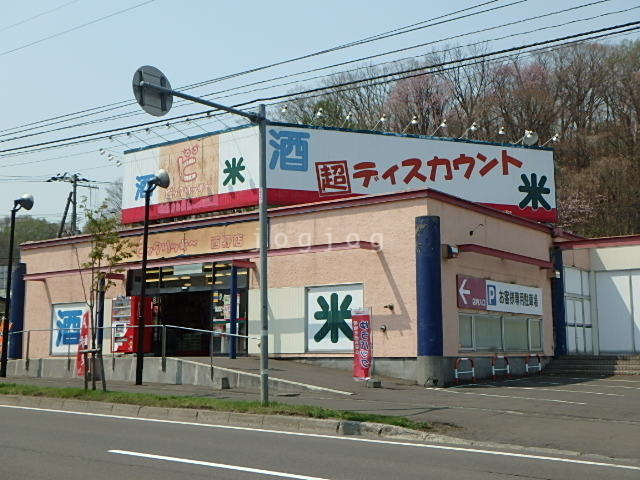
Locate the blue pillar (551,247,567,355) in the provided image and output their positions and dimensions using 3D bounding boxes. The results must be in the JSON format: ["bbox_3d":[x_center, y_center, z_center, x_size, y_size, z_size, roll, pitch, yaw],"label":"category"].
[{"bbox_3d":[8.150,2.157,26.962,0.650,3.700,0.650,-6,-10,37],"label":"blue pillar"}]

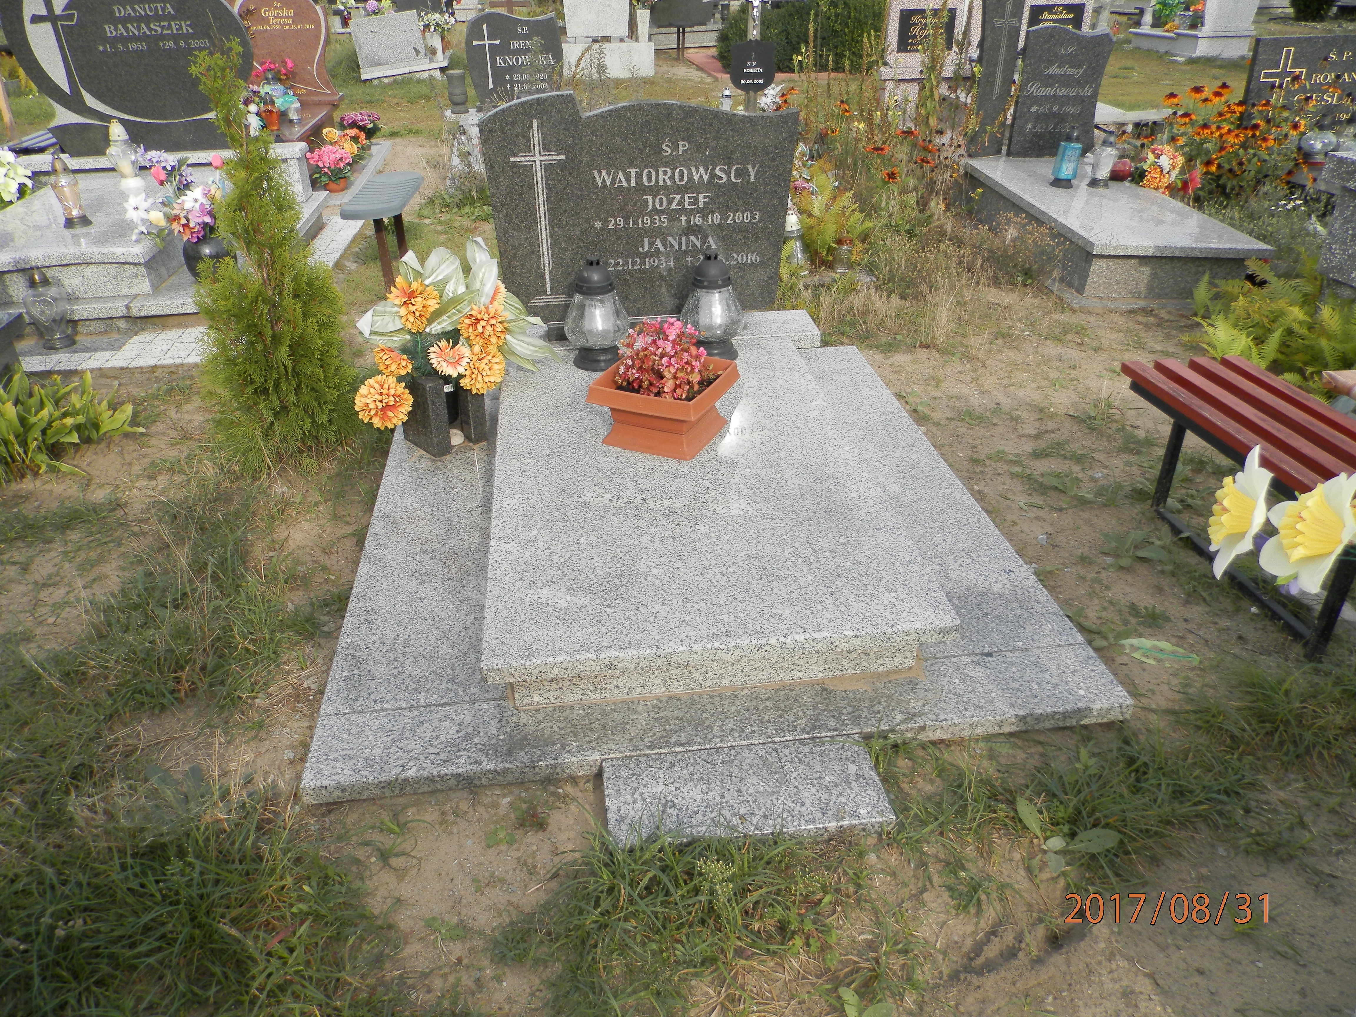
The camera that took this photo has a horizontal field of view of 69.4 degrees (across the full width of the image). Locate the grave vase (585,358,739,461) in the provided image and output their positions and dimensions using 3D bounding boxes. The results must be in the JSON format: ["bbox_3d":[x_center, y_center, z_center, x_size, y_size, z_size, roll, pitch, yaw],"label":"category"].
[{"bbox_3d":[-0.034,-0.286,2.644,0.310,0.174,0.310,13,33,22],"label":"grave vase"}]

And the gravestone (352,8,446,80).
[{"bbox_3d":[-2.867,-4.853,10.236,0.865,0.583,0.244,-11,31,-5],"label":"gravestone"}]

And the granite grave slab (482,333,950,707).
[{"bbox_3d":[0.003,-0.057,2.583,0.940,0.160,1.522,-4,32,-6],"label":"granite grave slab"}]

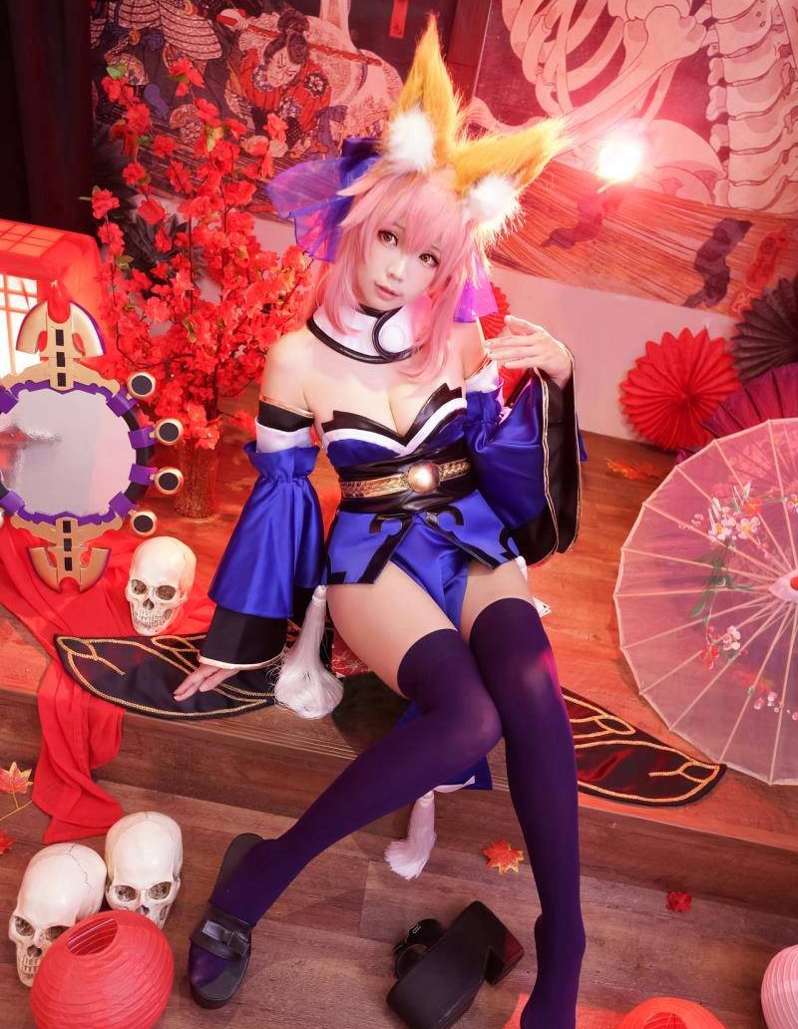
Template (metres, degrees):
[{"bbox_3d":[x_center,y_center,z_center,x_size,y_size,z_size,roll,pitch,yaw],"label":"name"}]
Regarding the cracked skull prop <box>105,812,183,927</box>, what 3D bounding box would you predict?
[{"bbox_3d":[-0.369,0.513,1.257,0.112,0.143,0.147,3,28,-14],"label":"cracked skull prop"}]

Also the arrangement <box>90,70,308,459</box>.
[{"bbox_3d":[-0.416,-0.503,1.819,0.480,0.800,0.440,10,27,1],"label":"arrangement"}]

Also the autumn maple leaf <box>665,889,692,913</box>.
[{"bbox_3d":[0.467,0.635,1.434,0.050,0.022,0.050,10,27,1],"label":"autumn maple leaf"}]

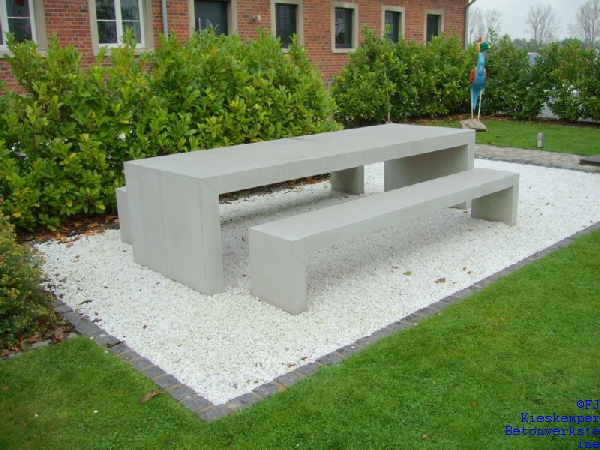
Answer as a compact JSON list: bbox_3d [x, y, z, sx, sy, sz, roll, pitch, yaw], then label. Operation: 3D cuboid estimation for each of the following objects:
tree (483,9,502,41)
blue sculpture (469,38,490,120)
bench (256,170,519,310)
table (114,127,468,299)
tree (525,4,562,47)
[{"bbox_3d":[29.133,-28.541,91.337,3.133,7.659,3.133,3,16,17],"label":"tree"},{"bbox_3d":[3.393,-2.733,11.464,0.330,1.512,0.380,-5,16,-13],"label":"blue sculpture"},{"bbox_3d":[0.771,0.012,4.441,2.567,0.445,0.401,-15,21,-41],"label":"bench"},{"bbox_3d":[0.196,-0.300,5.059,3.015,0.750,0.974,-15,21,-41],"label":"table"},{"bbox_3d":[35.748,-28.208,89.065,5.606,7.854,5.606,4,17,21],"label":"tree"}]

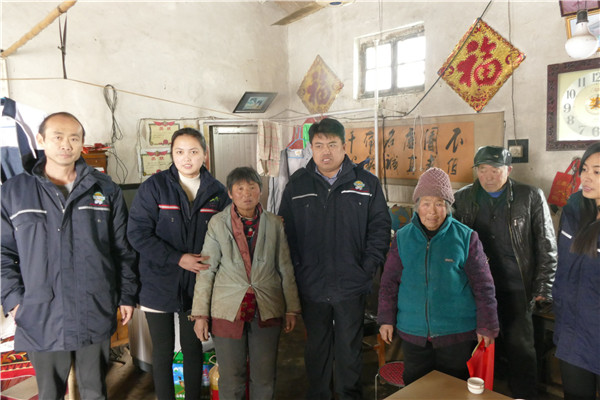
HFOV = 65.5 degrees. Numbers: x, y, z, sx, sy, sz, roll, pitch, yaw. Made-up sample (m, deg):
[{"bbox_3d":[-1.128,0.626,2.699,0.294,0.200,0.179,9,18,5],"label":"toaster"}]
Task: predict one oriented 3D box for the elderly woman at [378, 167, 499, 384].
[{"bbox_3d":[0.630,0.575,2.140,0.540,1.440,0.340,2,4,26],"label":"elderly woman"}]

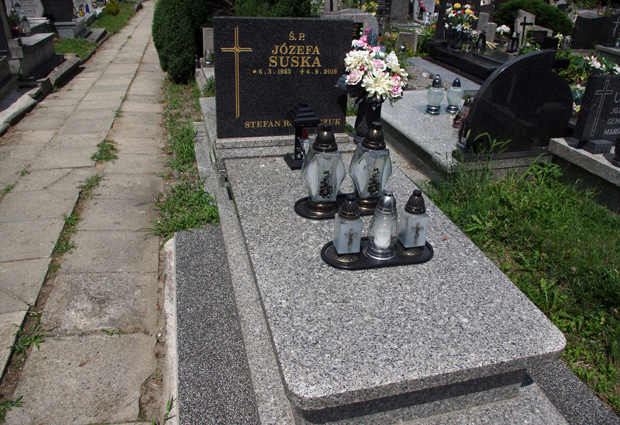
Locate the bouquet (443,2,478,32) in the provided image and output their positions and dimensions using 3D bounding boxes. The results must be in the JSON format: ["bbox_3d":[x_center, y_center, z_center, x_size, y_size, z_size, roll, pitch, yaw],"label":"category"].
[{"bbox_3d":[2.054,-2.644,6.500,0.400,0.380,0.360,-4,27,-16],"label":"bouquet"}]

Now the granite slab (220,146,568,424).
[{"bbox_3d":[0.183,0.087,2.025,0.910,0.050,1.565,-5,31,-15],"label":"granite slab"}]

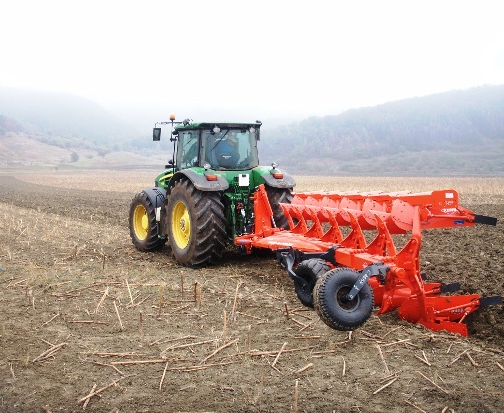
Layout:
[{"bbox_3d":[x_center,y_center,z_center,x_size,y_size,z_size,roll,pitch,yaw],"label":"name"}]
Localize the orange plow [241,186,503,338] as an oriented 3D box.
[{"bbox_3d":[1.100,0.470,9.450,2.050,1.720,6.500,0,2,-12],"label":"orange plow"}]

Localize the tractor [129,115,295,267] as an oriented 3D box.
[{"bbox_3d":[-1.170,-0.420,14.540,2.600,3.300,4.950,-2,3,-29],"label":"tractor"}]

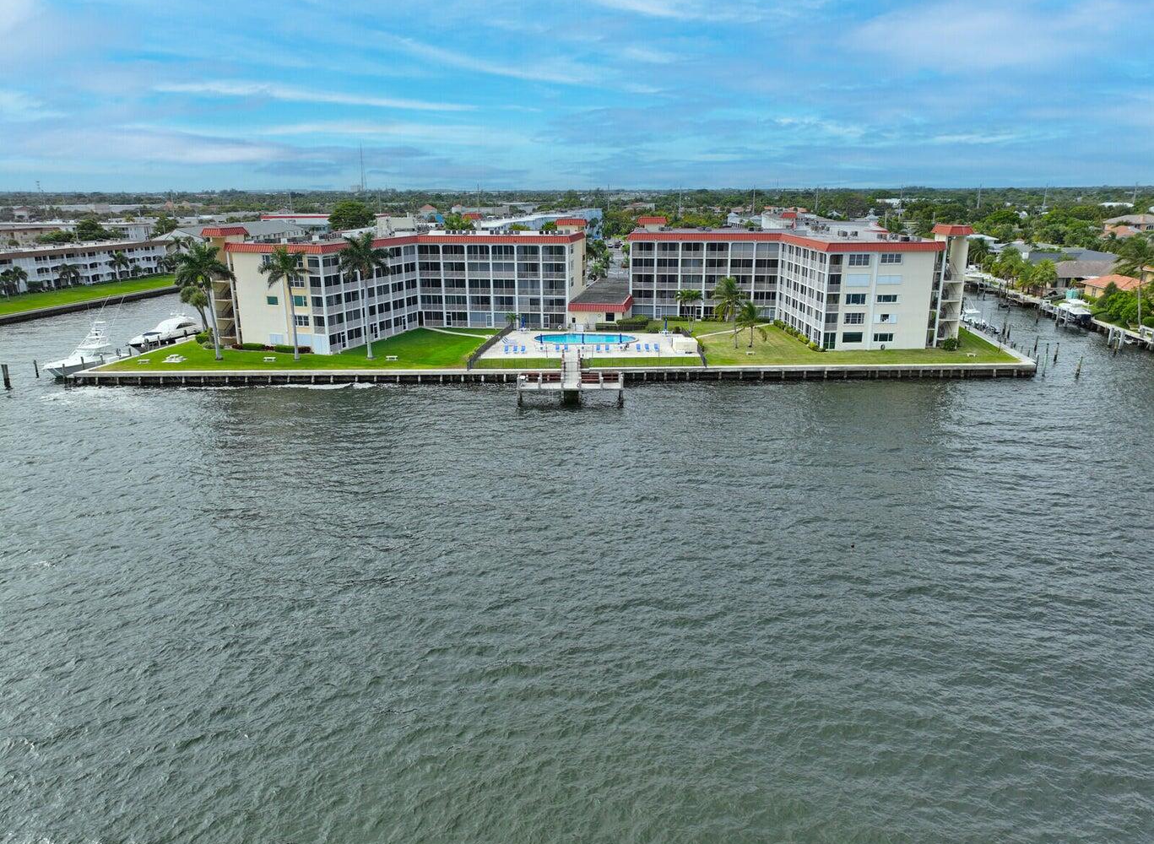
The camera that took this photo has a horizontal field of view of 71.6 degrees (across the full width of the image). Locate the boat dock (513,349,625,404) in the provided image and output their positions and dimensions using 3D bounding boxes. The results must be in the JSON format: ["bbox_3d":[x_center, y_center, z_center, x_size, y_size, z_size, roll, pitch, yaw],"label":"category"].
[{"bbox_3d":[-0.670,-5.900,96.630,11.800,3.100,19.000,0,16,0],"label":"boat dock"}]

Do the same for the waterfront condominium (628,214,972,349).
[{"bbox_3d":[31.067,-24.219,129.581,45.000,17.000,42.500,1,16,3],"label":"waterfront condominium"}]

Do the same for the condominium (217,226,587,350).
[{"bbox_3d":[-25.580,-21.880,124.330,51.000,15.400,40.000,2,16,9],"label":"condominium"}]

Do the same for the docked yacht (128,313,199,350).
[{"bbox_3d":[-62.973,-13.165,120.693,4.400,5.200,14.600,2,16,6],"label":"docked yacht"}]

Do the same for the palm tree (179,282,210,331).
[{"bbox_3d":[-57.370,-16.930,121.360,4.700,7.800,4.700,0,16,0],"label":"palm tree"}]

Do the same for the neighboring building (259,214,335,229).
[{"bbox_3d":[-147.598,-108.357,434.869,41.000,8.000,26.000,1,16,4],"label":"neighboring building"}]

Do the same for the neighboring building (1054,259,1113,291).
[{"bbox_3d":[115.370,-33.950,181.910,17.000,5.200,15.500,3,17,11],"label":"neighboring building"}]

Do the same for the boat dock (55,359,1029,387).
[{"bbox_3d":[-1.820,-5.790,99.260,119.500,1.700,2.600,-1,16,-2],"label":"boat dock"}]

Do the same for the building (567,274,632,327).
[{"bbox_3d":[5.780,-21.855,144.516,9.000,4.300,38.000,3,17,10],"label":"building"}]

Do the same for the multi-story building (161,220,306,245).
[{"bbox_3d":[-121.760,-66.950,290.770,17.500,9.200,78.000,2,16,8],"label":"multi-story building"}]

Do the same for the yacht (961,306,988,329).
[{"bbox_3d":[66.011,-16.313,132.171,3.200,3.600,10.300,2,17,9],"label":"yacht"}]

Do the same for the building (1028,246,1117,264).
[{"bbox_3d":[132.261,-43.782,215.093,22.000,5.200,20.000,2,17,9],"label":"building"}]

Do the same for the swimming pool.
[{"bbox_3d":[1.385,-11.852,120.871,15.600,1.500,8.800,2,17,8],"label":"swimming pool"}]

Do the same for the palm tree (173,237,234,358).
[{"bbox_3d":[-47.660,-15.480,103.460,7.600,15.000,7.400,0,16,0],"label":"palm tree"}]

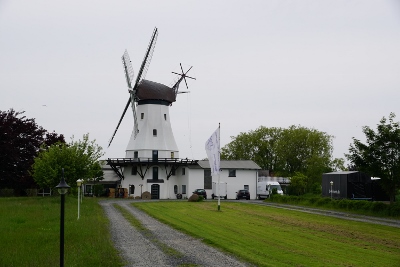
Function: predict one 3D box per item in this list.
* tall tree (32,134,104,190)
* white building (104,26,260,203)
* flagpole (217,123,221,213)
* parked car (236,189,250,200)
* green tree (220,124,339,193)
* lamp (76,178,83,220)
[{"bbox_3d":[-18.515,4.771,93.897,10.101,9.001,9.300,0,-4,0],"label":"tall tree"},{"bbox_3d":[-2.852,-2.503,105.975,24.272,25.692,16.000,1,-4,-4],"label":"white building"},{"bbox_3d":[1.679,2.924,58.946,0.140,7.771,0.140,0,-4,0],"label":"flagpole"},{"bbox_3d":[6.404,9.274,100.584,1.750,1.460,4.000,1,-4,-5],"label":"parked car"},{"bbox_3d":[14.755,5.209,126.969,21.619,13.514,16.000,0,-4,0],"label":"green tree"},{"bbox_3d":[-8.083,4.456,44.790,0.380,2.754,0.380,0,-4,0],"label":"lamp"}]

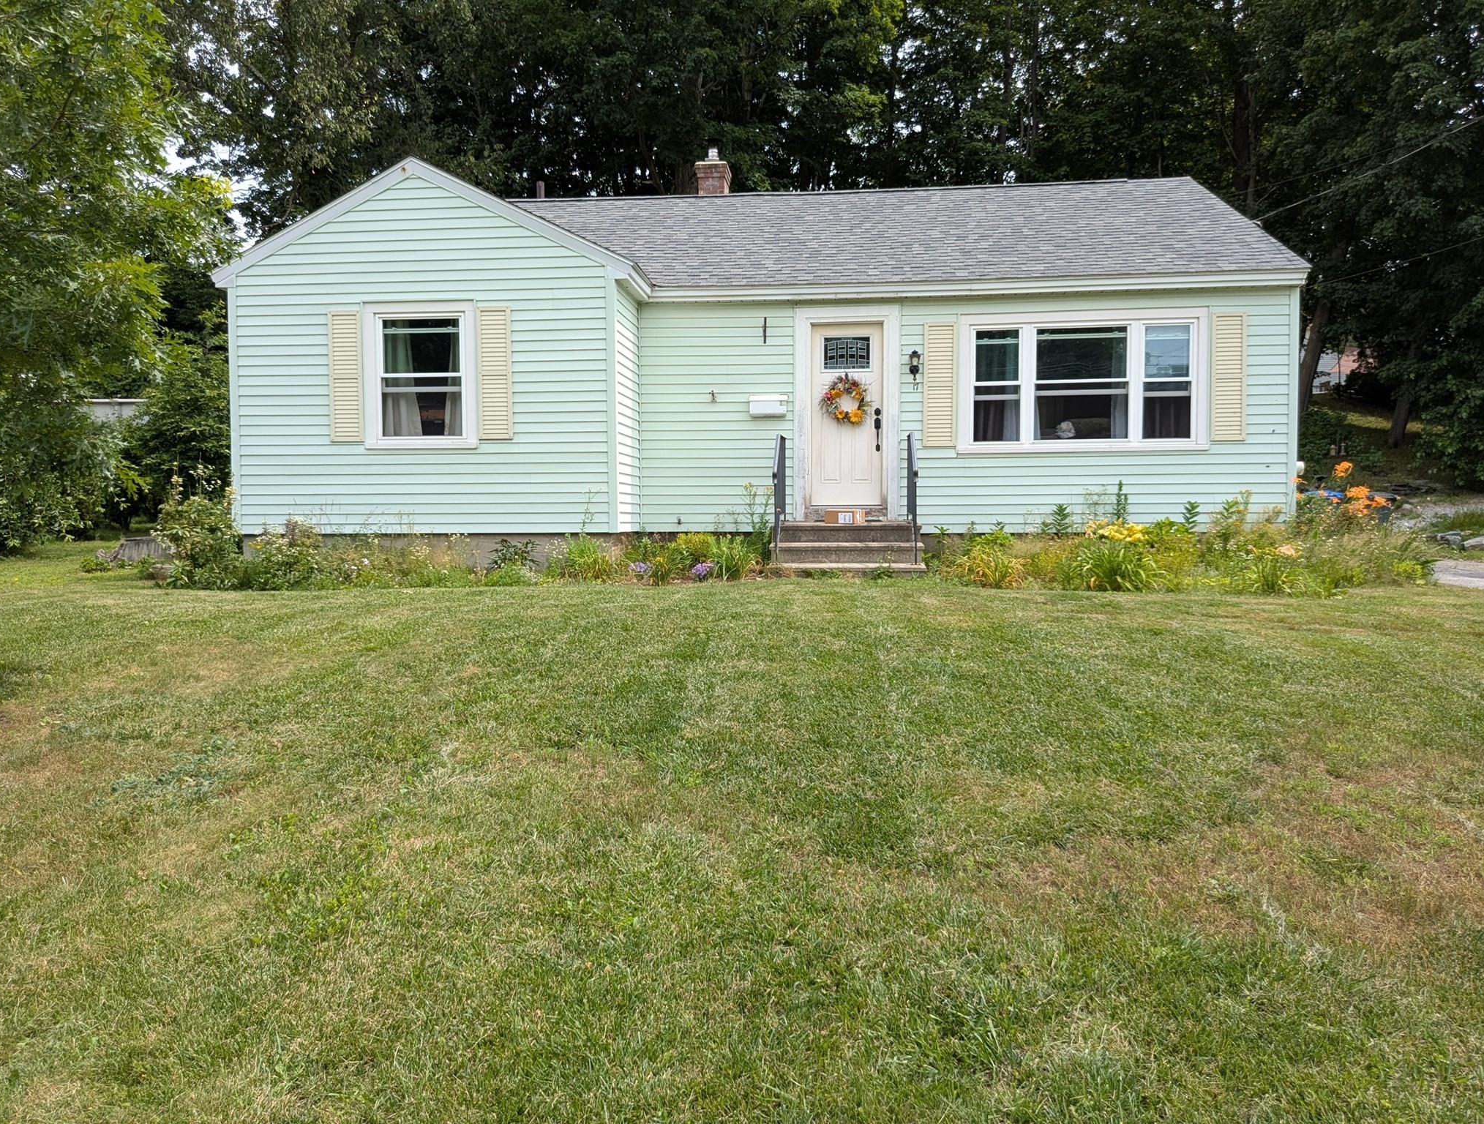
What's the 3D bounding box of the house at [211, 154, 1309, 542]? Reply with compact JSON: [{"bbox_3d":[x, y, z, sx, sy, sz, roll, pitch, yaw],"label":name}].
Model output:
[{"bbox_3d":[0.551,-2.720,14.464,11.200,5.070,8.670,0,3,5],"label":"house"}]

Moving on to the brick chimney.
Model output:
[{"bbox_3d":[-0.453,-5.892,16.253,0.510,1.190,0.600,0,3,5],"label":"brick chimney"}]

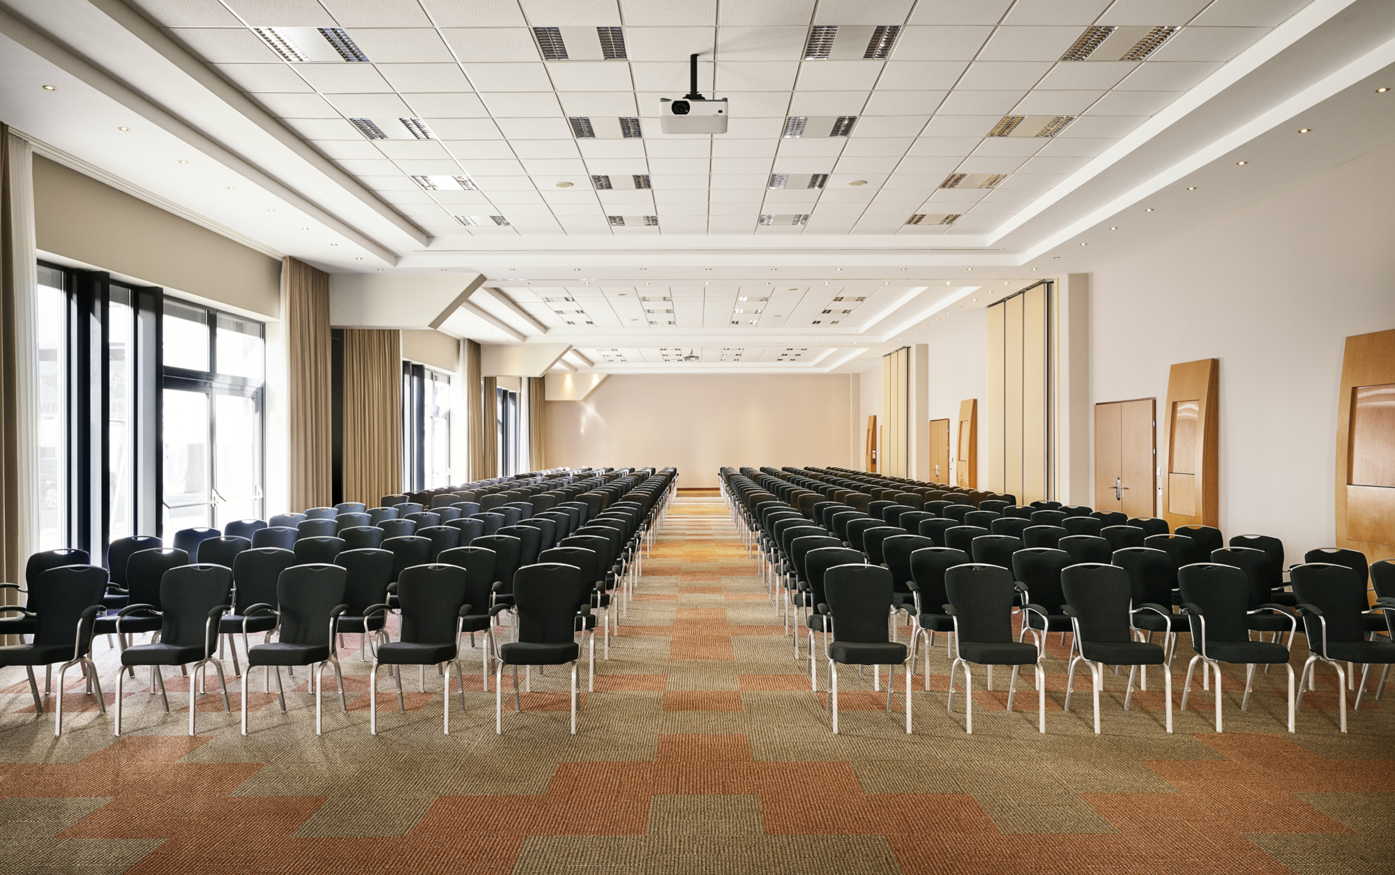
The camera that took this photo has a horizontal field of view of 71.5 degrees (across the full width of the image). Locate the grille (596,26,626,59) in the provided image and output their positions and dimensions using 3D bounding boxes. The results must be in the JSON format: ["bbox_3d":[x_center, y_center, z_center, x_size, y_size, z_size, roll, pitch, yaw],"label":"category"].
[{"bbox_3d":[-0.603,-2.818,6.933,0.168,0.050,0.560,0,0,0],"label":"grille"}]

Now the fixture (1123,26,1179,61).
[{"bbox_3d":[3.192,-2.798,6.850,0.150,0.060,0.590,0,-1,0],"label":"fixture"}]

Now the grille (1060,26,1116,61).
[{"bbox_3d":[2.751,-2.771,6.824,0.175,0.040,0.600,0,-1,0],"label":"grille"}]

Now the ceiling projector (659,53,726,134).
[{"bbox_3d":[-0.029,-2.449,6.846,0.464,0.494,0.375,0,0,0],"label":"ceiling projector"}]

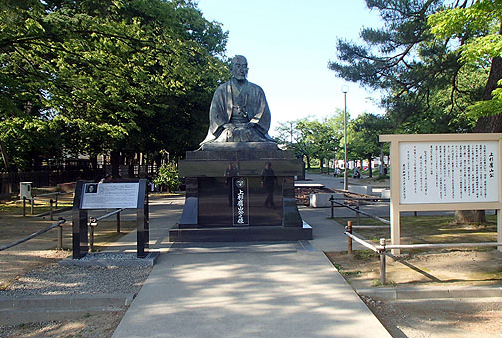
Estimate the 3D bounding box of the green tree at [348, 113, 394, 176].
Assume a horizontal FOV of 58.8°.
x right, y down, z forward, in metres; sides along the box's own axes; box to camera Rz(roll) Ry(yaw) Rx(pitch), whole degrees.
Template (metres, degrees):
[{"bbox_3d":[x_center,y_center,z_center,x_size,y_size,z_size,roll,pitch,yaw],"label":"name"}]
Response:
[{"bbox_3d":[12.300,-2.500,46.000,5.200,6.600,5.200,0,0,0],"label":"green tree"}]

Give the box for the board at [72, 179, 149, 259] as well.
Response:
[{"bbox_3d":[-2.000,0.715,6.430,0.990,1.090,0.430,0,0,-4],"label":"board"}]

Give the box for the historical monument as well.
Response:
[{"bbox_3d":[-0.235,-0.540,9.450,2.640,3.740,2.500,0,0,-3],"label":"historical monument"}]

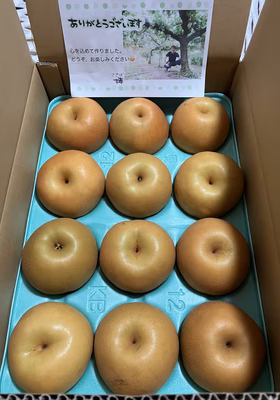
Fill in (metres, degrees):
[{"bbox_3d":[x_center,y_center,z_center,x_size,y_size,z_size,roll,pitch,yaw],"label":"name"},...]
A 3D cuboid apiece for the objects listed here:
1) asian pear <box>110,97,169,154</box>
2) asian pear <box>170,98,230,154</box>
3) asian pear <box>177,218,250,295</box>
[{"bbox_3d":[-0.001,-0.116,0.512,0.092,0.078,0.092,0,63,0],"label":"asian pear"},{"bbox_3d":[0.095,-0.118,0.512,0.094,0.080,0.094,0,63,0],"label":"asian pear"},{"bbox_3d":[0.091,0.069,0.403,0.092,0.080,0.092,0,64,0],"label":"asian pear"}]

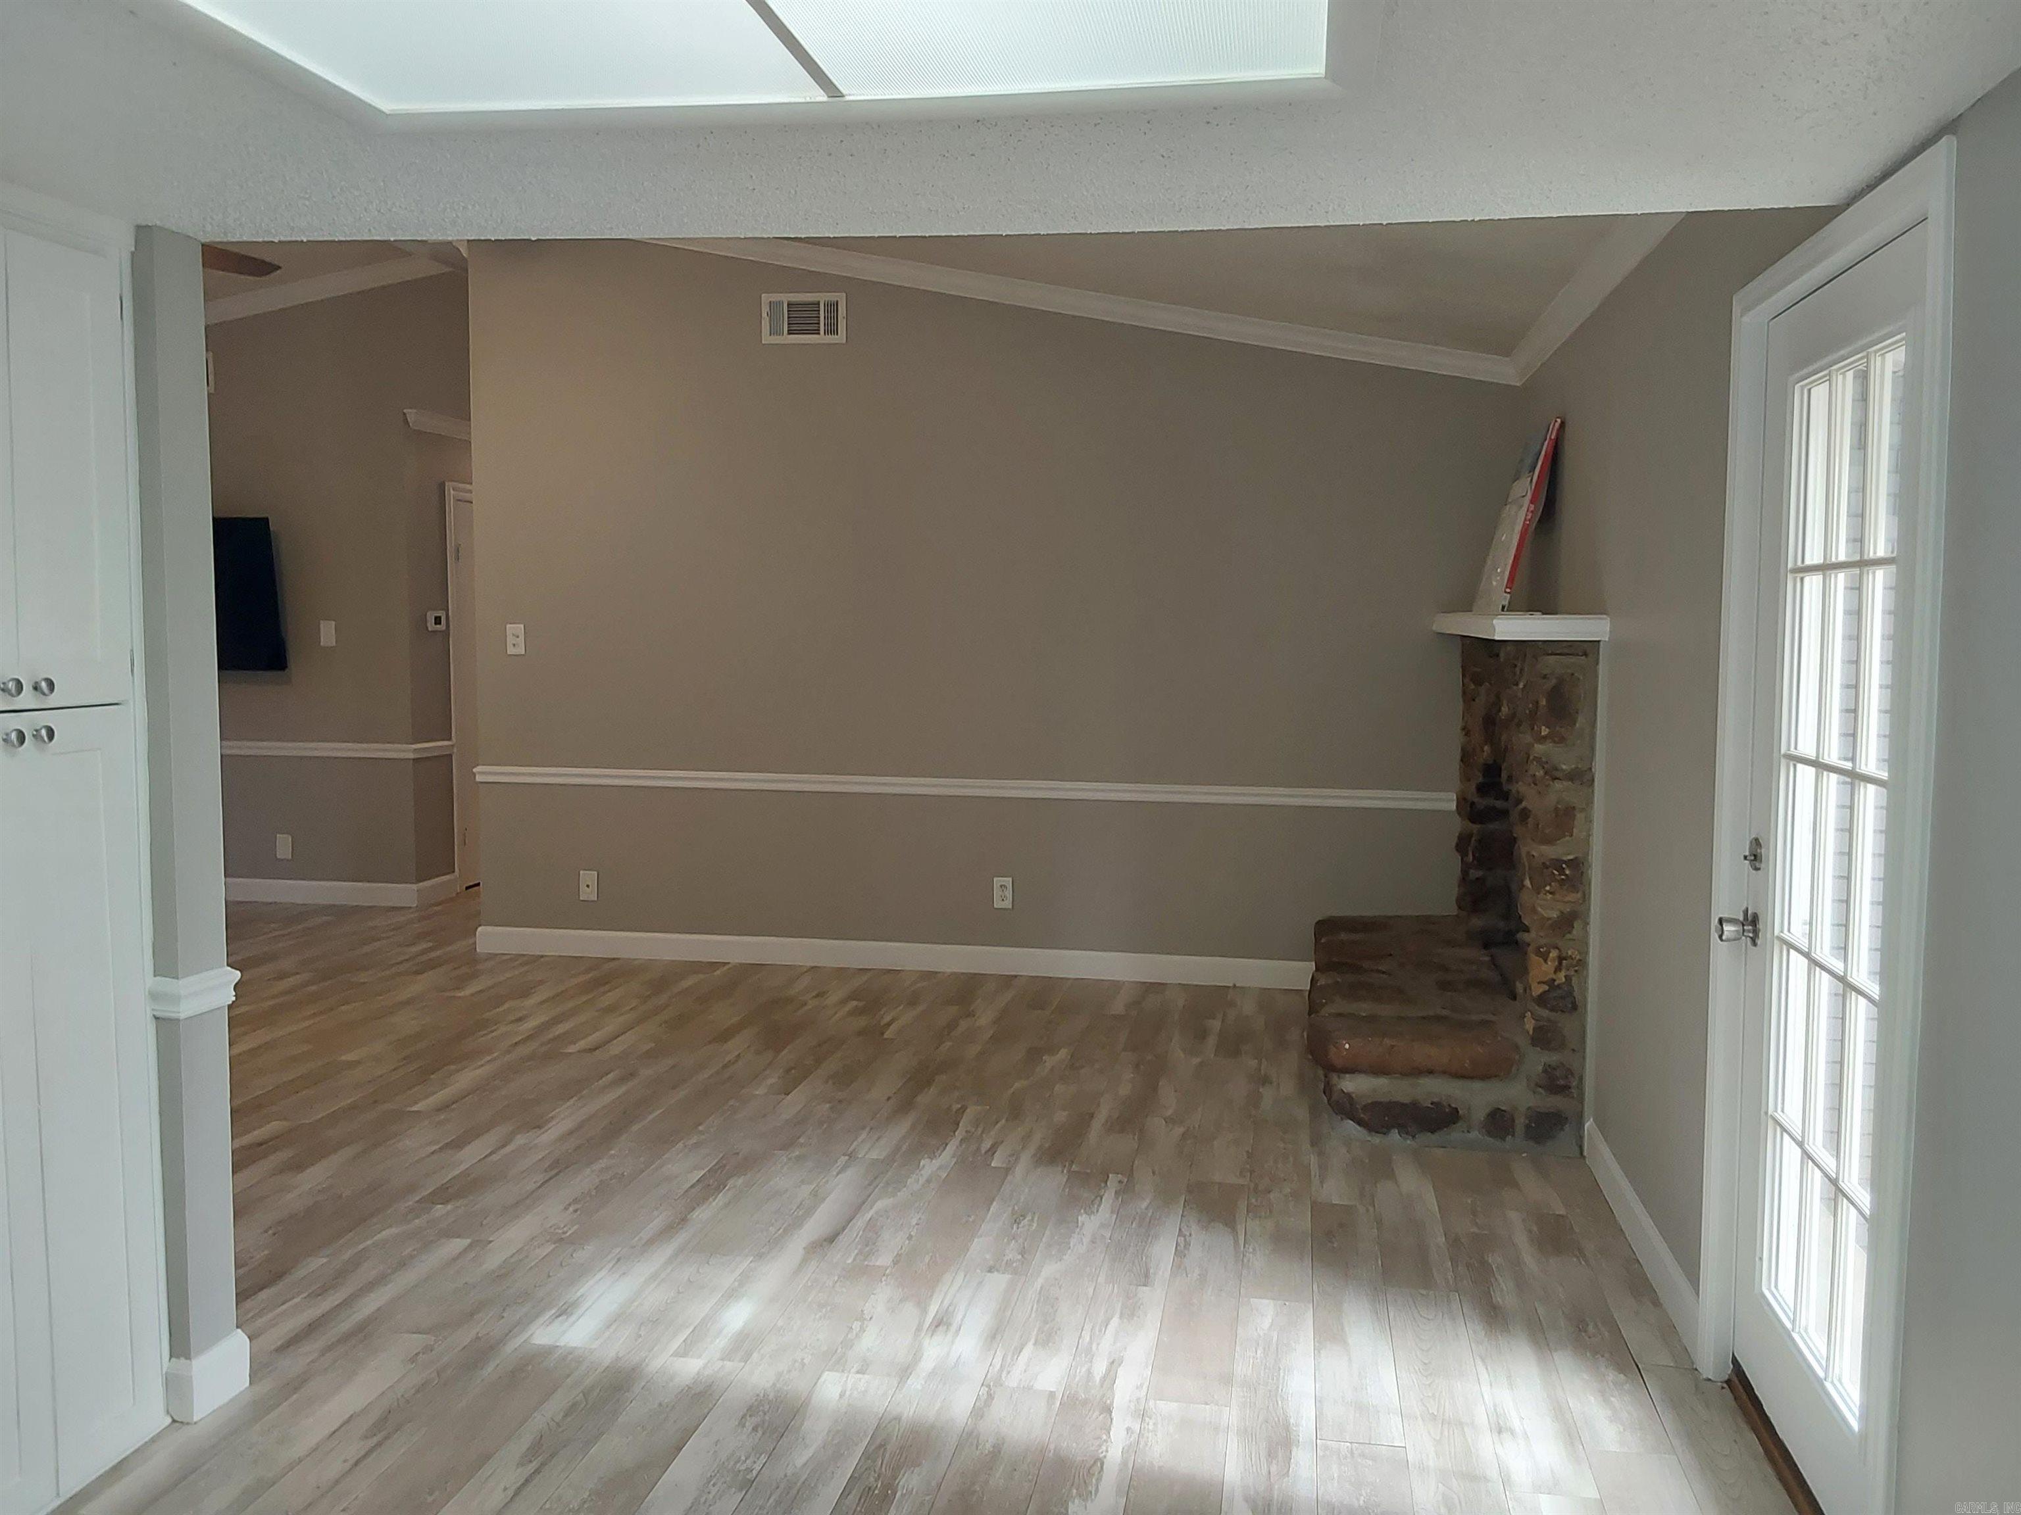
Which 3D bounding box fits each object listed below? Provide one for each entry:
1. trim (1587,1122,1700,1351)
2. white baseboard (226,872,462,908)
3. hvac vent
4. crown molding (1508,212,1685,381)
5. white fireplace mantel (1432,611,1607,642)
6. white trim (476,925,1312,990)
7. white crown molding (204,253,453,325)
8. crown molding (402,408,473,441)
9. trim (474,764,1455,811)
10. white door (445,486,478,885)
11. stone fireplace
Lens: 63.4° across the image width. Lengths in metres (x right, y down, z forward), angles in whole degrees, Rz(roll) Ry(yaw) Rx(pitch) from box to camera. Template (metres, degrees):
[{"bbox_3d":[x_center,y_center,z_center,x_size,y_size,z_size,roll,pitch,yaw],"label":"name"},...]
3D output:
[{"bbox_3d":[1.431,1.062,3.776,0.020,0.122,1.232,1,4,10],"label":"trim"},{"bbox_3d":[-3.471,0.679,8.547,1.077,0.112,0.435,1,4,10],"label":"white baseboard"},{"bbox_3d":[-0.840,-1.780,6.617,0.357,0.188,0.025,1,4,10],"label":"hvac vent"},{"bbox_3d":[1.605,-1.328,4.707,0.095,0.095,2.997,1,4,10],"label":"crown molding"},{"bbox_3d":[1.560,-0.412,5.151,0.286,0.064,1.889,1,5,10],"label":"white fireplace mantel"},{"bbox_3d":[-0.566,0.829,6.769,3.566,0.112,0.018,1,4,10],"label":"white trim"},{"bbox_3d":[-3.400,-2.326,8.066,1.406,0.090,0.070,-9,3,11],"label":"white crown molding"},{"bbox_3d":[-2.816,-1.692,8.496,0.075,0.085,1.213,1,5,10],"label":"crown molding"},{"bbox_3d":[-0.299,0.118,6.660,4.102,0.076,0.035,1,4,10],"label":"trim"},{"bbox_3d":[-2.831,-0.377,8.871,0.070,2.129,0.870,1,5,10],"label":"white door"},{"bbox_3d":[1.368,0.290,5.395,0.720,1.414,1.967,1,4,10],"label":"stone fireplace"}]

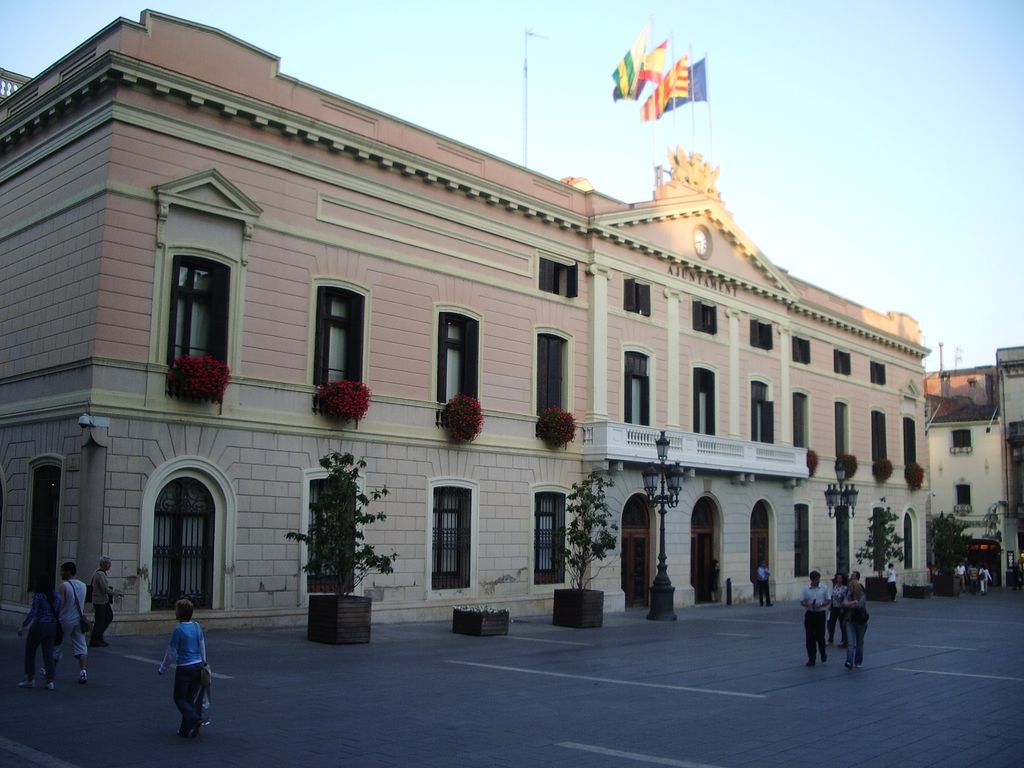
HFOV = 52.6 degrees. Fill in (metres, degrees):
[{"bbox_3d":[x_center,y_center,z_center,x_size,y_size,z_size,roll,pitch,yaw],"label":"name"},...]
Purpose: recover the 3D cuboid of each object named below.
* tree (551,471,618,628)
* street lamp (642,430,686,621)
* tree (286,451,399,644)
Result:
[{"bbox_3d":[1.887,4.378,27.515,1.428,4.080,1.428,-7,-11,42],"label":"tree"},{"bbox_3d":[4.405,4.126,30.241,1.326,5.508,1.326,-7,-11,42],"label":"street lamp"},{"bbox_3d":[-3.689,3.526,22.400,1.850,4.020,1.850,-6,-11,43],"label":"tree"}]

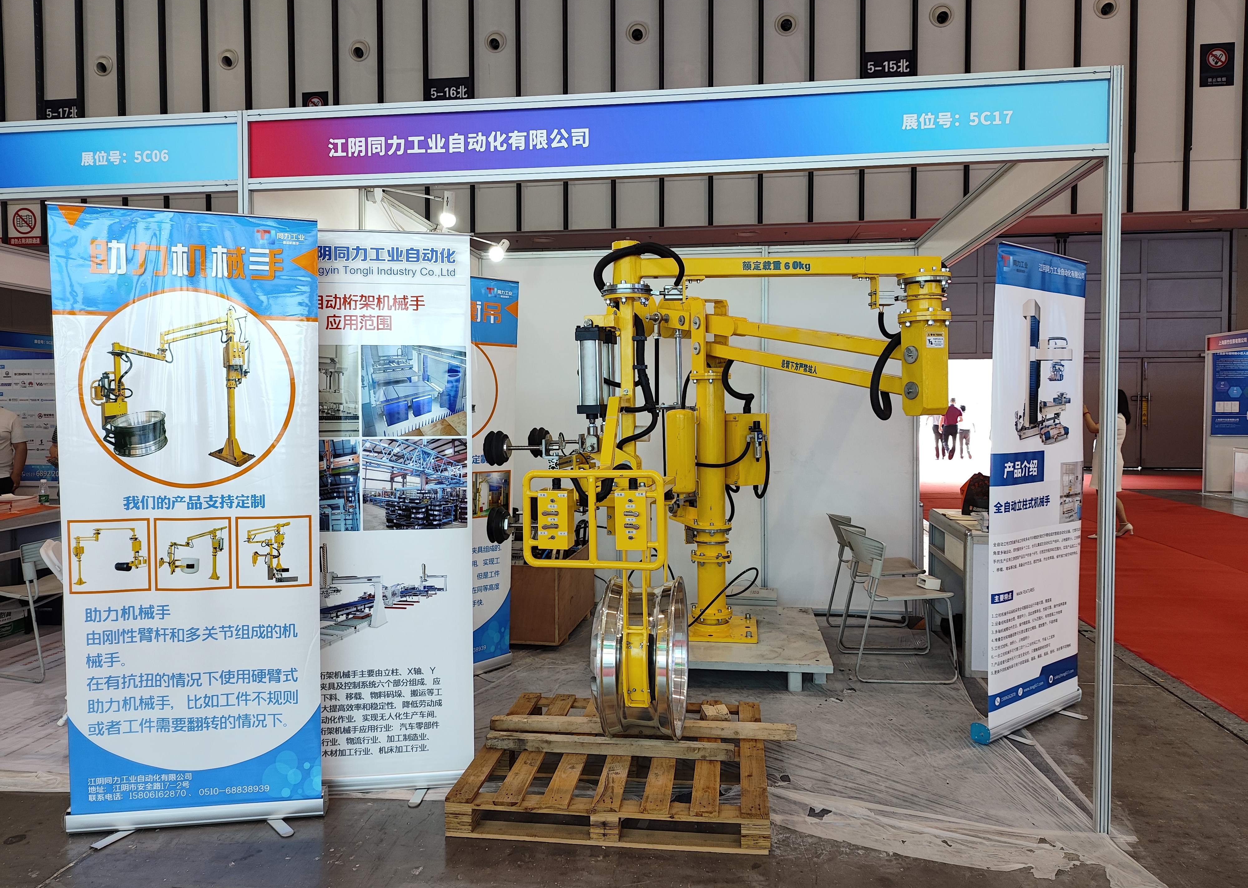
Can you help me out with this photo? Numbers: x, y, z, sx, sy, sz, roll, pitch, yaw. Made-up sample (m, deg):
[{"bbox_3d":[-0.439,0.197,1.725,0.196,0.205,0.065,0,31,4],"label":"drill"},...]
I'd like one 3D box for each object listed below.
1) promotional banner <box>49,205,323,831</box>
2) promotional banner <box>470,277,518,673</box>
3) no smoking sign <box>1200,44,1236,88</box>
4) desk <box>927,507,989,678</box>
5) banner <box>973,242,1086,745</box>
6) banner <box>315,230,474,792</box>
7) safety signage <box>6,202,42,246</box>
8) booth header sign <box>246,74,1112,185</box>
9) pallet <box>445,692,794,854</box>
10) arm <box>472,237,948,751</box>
[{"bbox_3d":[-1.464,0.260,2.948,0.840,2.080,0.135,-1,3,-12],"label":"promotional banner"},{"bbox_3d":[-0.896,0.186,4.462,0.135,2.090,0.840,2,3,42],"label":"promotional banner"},{"bbox_3d":[11.257,-7.183,16.413,0.610,0.803,0.030,0,3,7],"label":"no smoking sign"},{"bbox_3d":[2.082,0.812,4.916,0.500,0.765,0.970,0,3,7],"label":"desk"},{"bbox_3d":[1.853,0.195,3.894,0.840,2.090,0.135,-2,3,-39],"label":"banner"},{"bbox_3d":[-0.970,0.258,3.166,0.840,2.060,0.135,-1,3,-10],"label":"banner"},{"bbox_3d":[-13.575,-4.976,19.604,0.830,0.978,0.030,0,3,7],"label":"safety signage"},{"bbox_3d":[0.098,-1.062,2.953,2.940,0.250,0.050,0,3,7],"label":"booth header sign"},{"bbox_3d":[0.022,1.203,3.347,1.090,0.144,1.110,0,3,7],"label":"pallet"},{"bbox_3d":[0.462,0.133,4.009,1.780,1.950,2.500,0,3,7],"label":"arm"}]

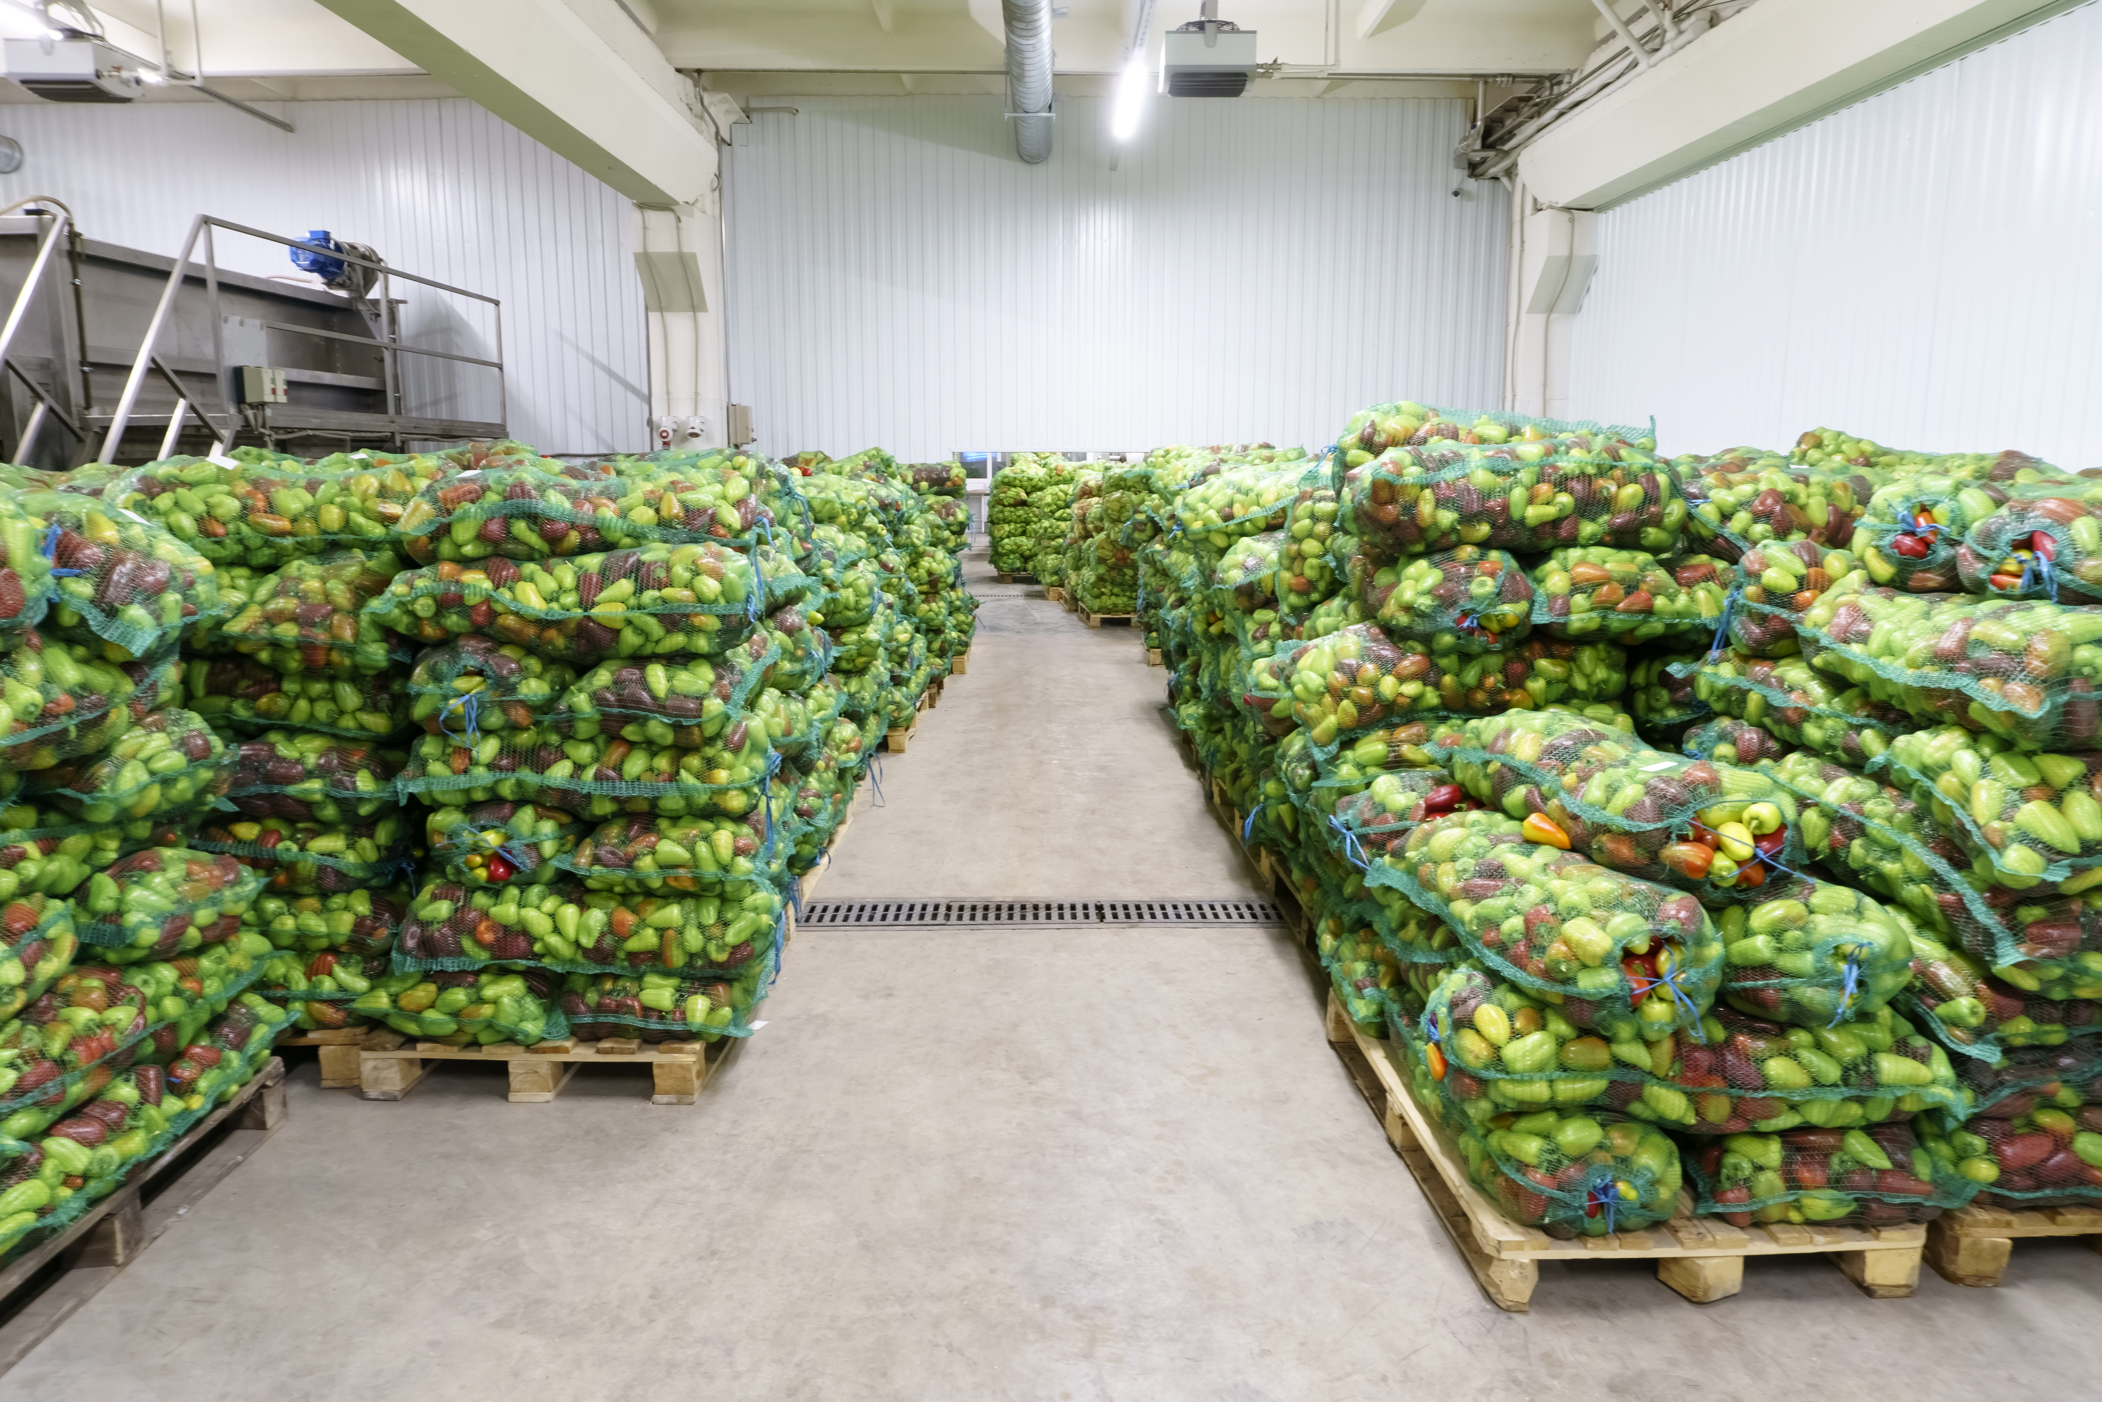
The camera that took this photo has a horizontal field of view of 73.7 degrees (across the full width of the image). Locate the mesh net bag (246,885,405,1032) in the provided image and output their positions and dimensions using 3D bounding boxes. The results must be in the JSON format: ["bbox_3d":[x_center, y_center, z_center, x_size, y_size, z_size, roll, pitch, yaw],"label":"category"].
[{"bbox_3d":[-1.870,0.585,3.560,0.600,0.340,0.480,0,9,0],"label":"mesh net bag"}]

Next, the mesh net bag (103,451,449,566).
[{"bbox_3d":[-1.839,-0.462,3.391,0.800,0.240,0.420,0,10,0],"label":"mesh net bag"}]

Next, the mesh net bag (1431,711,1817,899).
[{"bbox_3d":[1.125,0.166,2.885,0.380,0.220,0.740,-3,16,-18],"label":"mesh net bag"}]

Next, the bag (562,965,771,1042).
[{"bbox_3d":[-0.936,0.662,3.650,0.470,0.210,0.740,0,10,1],"label":"bag"}]

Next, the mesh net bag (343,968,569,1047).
[{"bbox_3d":[-1.390,0.663,3.665,0.500,0.200,0.760,0,9,0],"label":"mesh net bag"}]

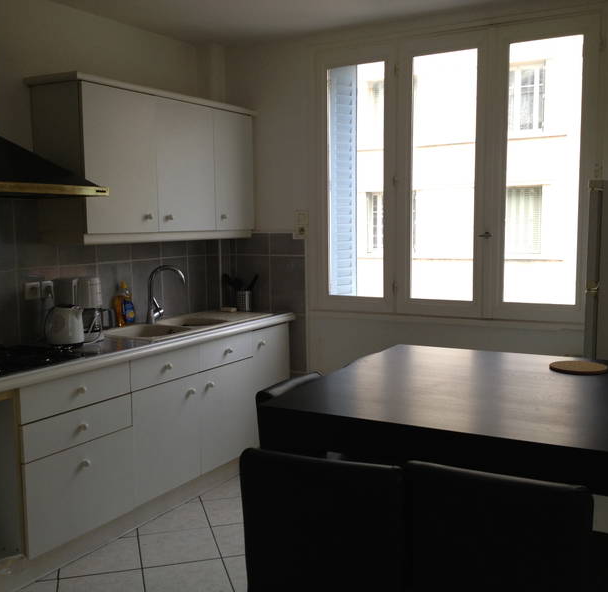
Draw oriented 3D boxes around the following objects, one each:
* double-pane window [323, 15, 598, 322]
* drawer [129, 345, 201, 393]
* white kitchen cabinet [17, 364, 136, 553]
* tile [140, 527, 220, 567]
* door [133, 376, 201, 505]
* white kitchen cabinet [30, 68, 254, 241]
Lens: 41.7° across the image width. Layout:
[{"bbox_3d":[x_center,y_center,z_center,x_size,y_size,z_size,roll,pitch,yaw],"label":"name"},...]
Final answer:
[{"bbox_3d":[0.718,-0.625,4.199,1.553,1.477,0.090,3,6,31],"label":"double-pane window"},{"bbox_3d":[-0.828,0.314,3.754,0.491,0.142,0.520,2,6,28],"label":"drawer"},{"bbox_3d":[-1.117,0.620,3.301,0.553,0.647,0.601,2,6,28],"label":"white kitchen cabinet"},{"bbox_3d":[-0.527,1.063,3.371,0.328,0.010,0.328,-2,6,-17],"label":"tile"},{"bbox_3d":[-0.632,0.651,3.702,0.030,0.515,0.506,3,6,28],"label":"door"},{"bbox_3d":[-0.755,-0.657,4.135,0.314,0.733,1.422,2,6,28],"label":"white kitchen cabinet"}]

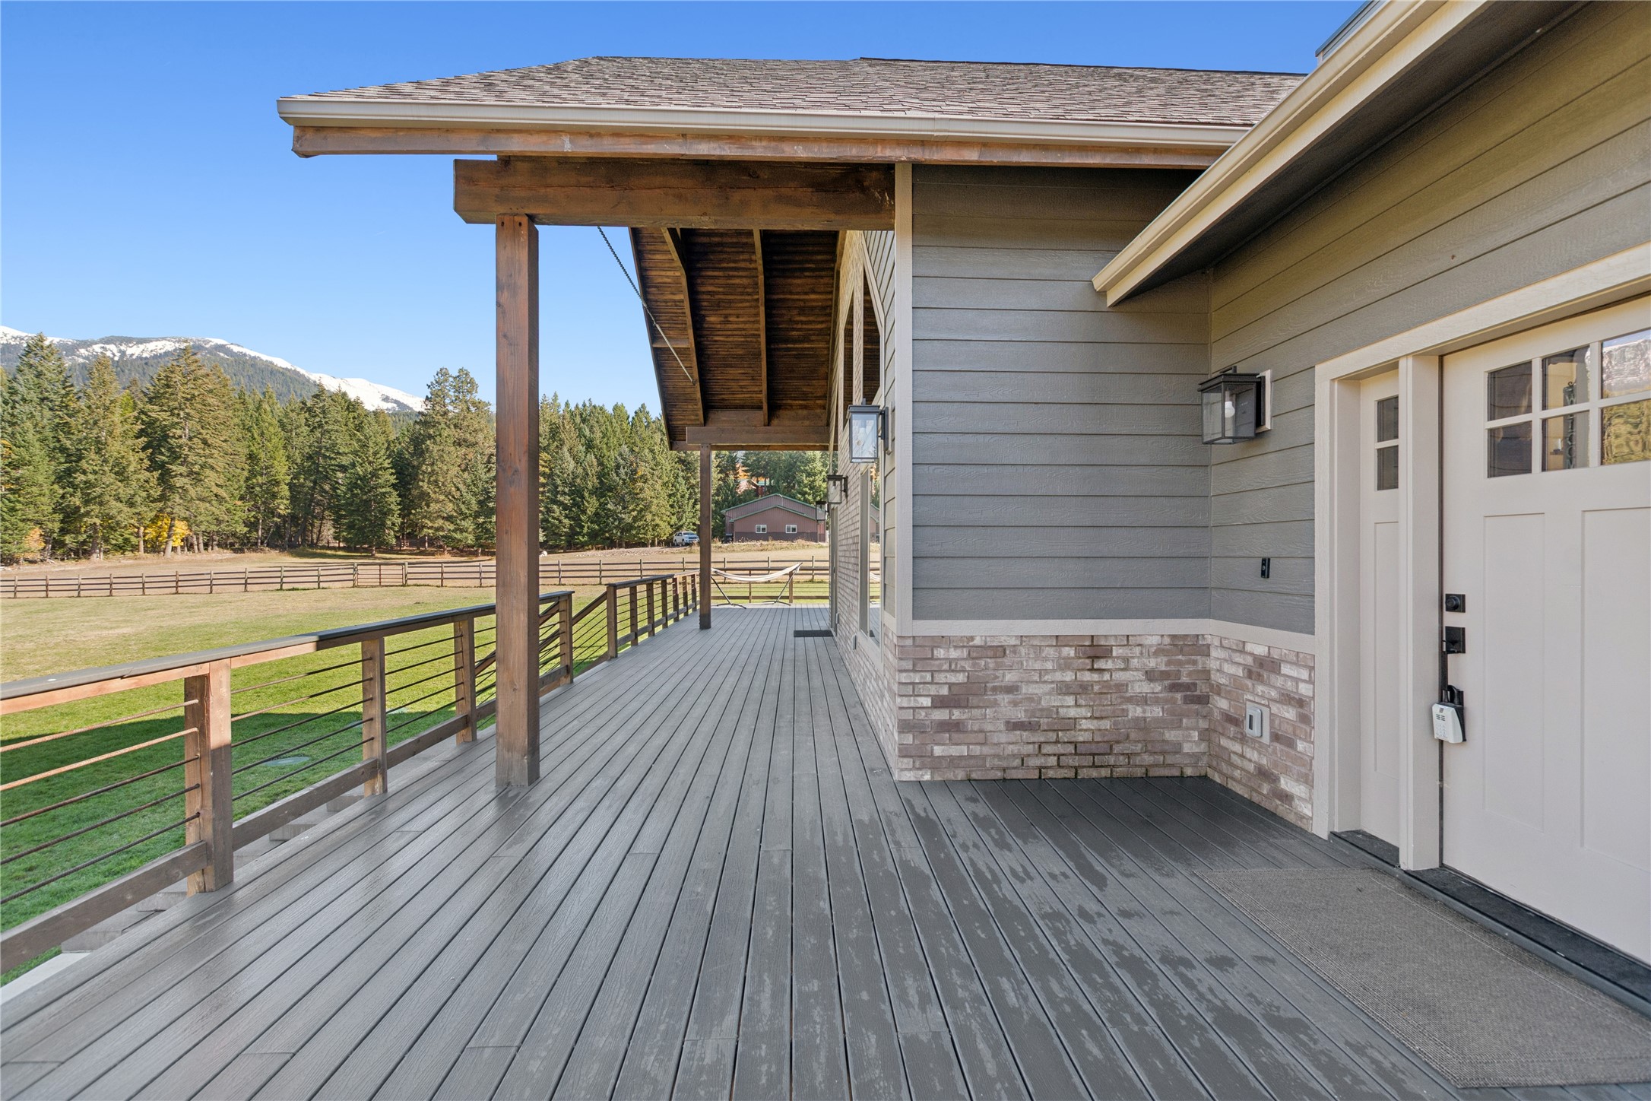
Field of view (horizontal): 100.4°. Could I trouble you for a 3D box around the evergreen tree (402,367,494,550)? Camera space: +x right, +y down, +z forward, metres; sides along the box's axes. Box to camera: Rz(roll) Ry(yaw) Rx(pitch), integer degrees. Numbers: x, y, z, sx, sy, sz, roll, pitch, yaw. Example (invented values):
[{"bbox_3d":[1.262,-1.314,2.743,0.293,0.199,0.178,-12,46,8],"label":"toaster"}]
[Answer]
[{"bbox_3d":[-40.587,-9.925,74.000,8.760,19.572,8.760,0,0,0],"label":"evergreen tree"}]

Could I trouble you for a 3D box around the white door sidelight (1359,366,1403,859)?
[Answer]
[{"bbox_3d":[2.433,0.246,2.922,0.050,2.010,0.325,0,0,-3],"label":"white door sidelight"}]

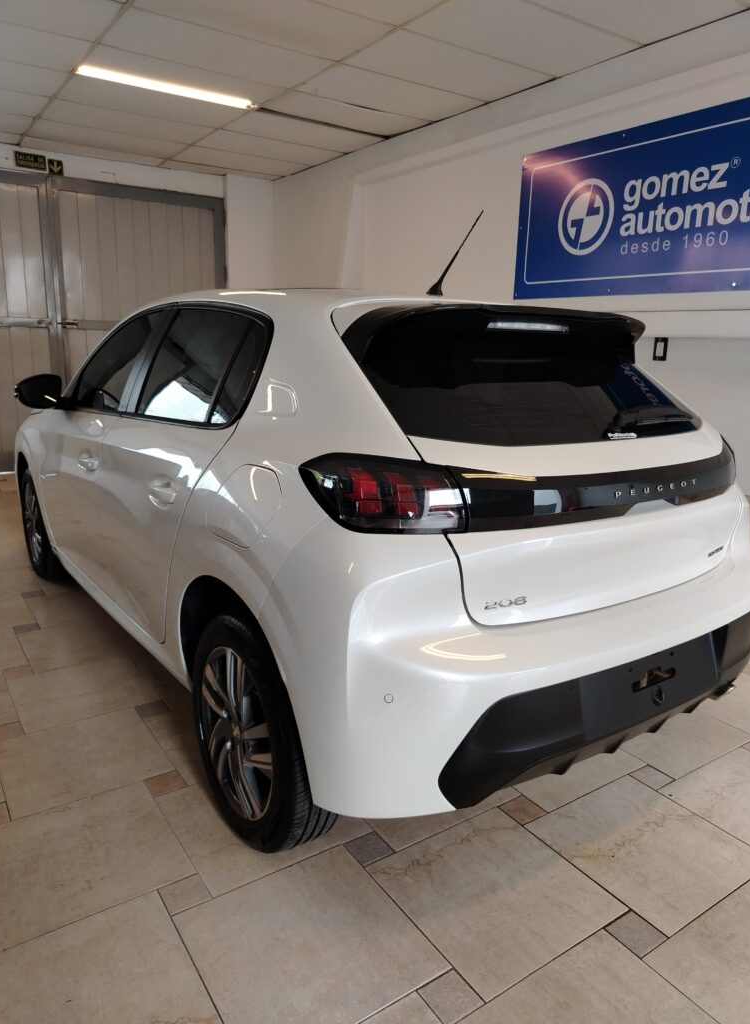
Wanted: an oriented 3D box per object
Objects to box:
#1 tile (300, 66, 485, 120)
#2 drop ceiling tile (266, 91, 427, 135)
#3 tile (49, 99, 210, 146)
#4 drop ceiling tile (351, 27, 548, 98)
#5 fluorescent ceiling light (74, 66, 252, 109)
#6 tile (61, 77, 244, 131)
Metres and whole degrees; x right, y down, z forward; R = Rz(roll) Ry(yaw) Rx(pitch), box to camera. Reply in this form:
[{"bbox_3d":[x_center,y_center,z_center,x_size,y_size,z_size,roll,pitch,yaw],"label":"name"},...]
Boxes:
[{"bbox_3d":[0.116,-2.856,4.857,1.210,0.021,0.603,-8,17,-34],"label":"tile"},{"bbox_3d":[-0.231,-2.980,5.340,1.210,0.021,0.603,-8,17,-34],"label":"drop ceiling tile"},{"bbox_3d":[-1.940,-3.080,5.617,1.210,0.021,0.603,-8,17,-34],"label":"tile"},{"bbox_3d":[0.463,-2.732,4.373,1.210,0.021,0.603,-8,17,-34],"label":"drop ceiling tile"},{"bbox_3d":[-1.345,-2.810,4.710,1.200,0.055,0.070,-8,16,-34],"label":"fluorescent ceiling light"},{"bbox_3d":[-1.593,-2.956,5.134,1.210,0.021,0.603,-8,17,-34],"label":"tile"}]

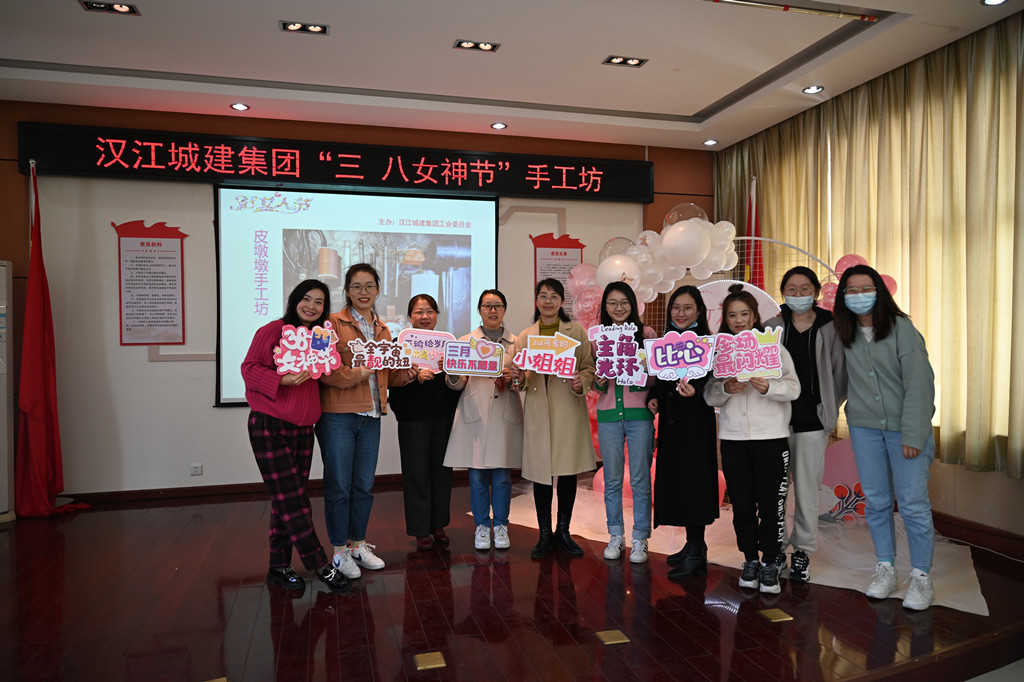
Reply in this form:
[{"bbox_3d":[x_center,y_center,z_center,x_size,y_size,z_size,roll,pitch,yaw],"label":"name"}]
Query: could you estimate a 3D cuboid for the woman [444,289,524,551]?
[{"bbox_3d":[-0.172,0.485,4.279,0.480,1.611,0.400,0,1,-3],"label":"woman"}]

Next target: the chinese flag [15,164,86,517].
[{"bbox_3d":[-3.457,-0.007,5.100,0.440,2.600,0.310,-1,1,-15],"label":"chinese flag"}]

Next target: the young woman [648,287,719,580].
[{"bbox_3d":[0.989,0.488,3.913,0.430,1.605,0.400,0,1,26],"label":"young woman"}]

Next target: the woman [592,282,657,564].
[{"bbox_3d":[0.676,0.470,4.062,0.420,1.640,0.380,0,1,8],"label":"woman"}]

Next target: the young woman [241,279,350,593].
[{"bbox_3d":[-1.146,0.489,3.628,0.540,1.635,0.420,-1,1,-20],"label":"young woman"}]

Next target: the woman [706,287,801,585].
[{"bbox_3d":[1.265,0.504,3.575,0.500,1.582,0.400,0,1,22],"label":"woman"}]

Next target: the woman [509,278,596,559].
[{"bbox_3d":[0.240,0.456,4.142,0.520,1.669,0.400,0,1,2],"label":"woman"}]

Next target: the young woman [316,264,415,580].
[{"bbox_3d":[-0.861,0.428,3.929,0.520,1.743,0.440,-1,1,-26],"label":"young woman"}]

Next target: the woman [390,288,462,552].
[{"bbox_3d":[-0.546,0.500,4.260,0.480,1.584,0.400,0,1,-6],"label":"woman"}]

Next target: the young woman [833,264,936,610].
[{"bbox_3d":[1.861,0.458,3.400,0.490,1.674,0.390,0,1,35],"label":"young woman"}]

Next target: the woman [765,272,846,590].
[{"bbox_3d":[1.612,0.439,3.749,0.470,1.702,0.360,0,1,22],"label":"woman"}]

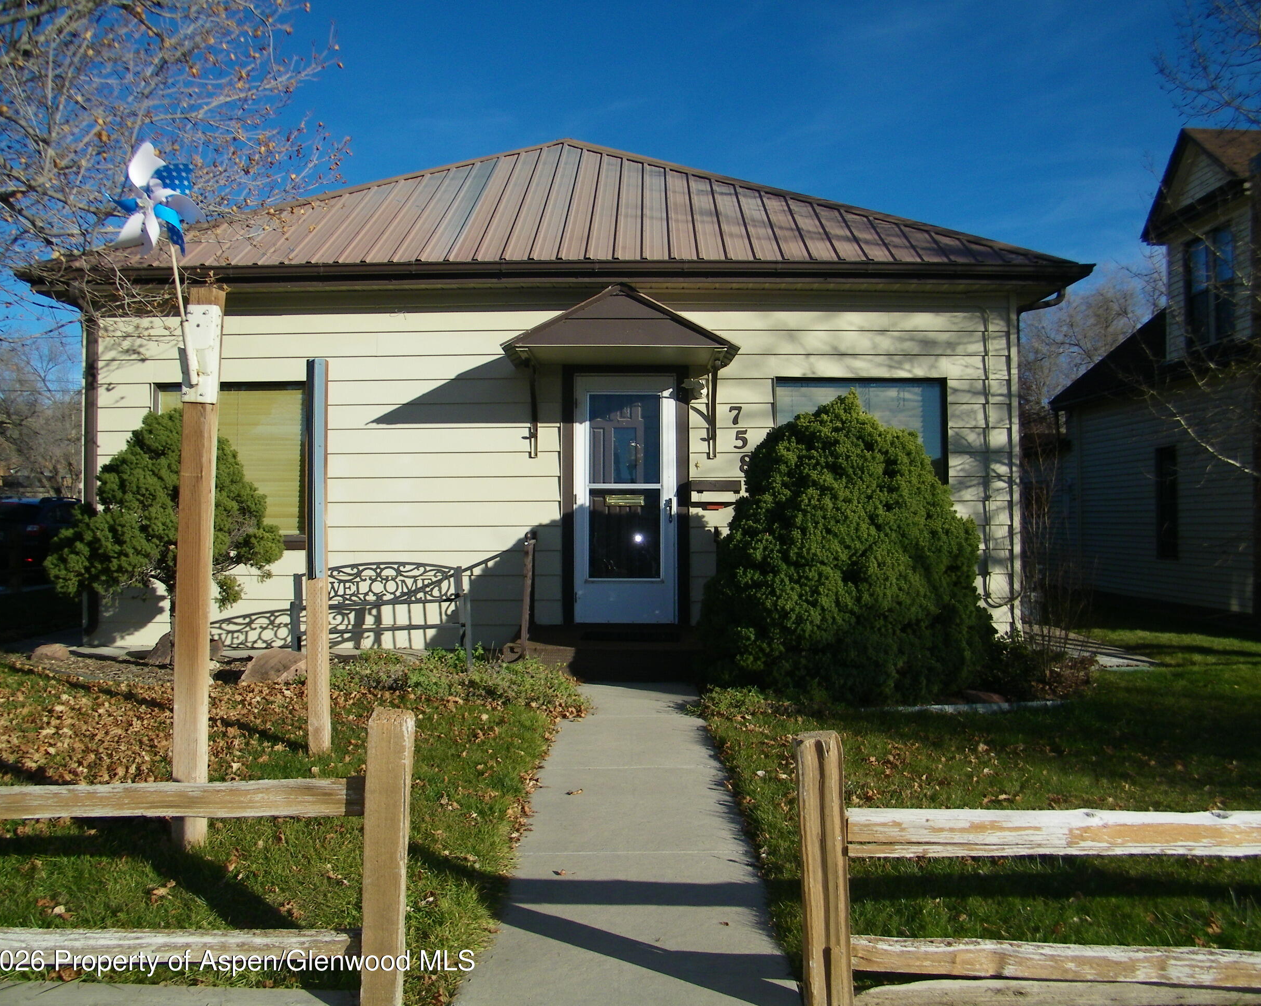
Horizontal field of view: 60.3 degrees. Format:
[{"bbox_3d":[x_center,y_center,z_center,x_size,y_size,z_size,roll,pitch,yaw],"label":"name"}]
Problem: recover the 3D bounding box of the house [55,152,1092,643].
[{"bbox_3d":[-0.606,-1.468,13.454,8.500,5.600,9.800,0,-2,0],"label":"house"}]

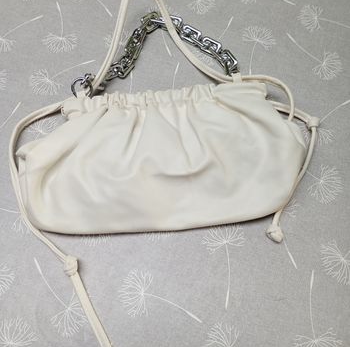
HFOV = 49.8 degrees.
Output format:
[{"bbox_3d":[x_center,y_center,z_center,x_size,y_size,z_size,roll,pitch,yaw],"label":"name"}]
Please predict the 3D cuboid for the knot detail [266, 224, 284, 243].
[{"bbox_3d":[0.103,0.062,0.388,0.018,0.014,0.019,4,68,2],"label":"knot detail"}]

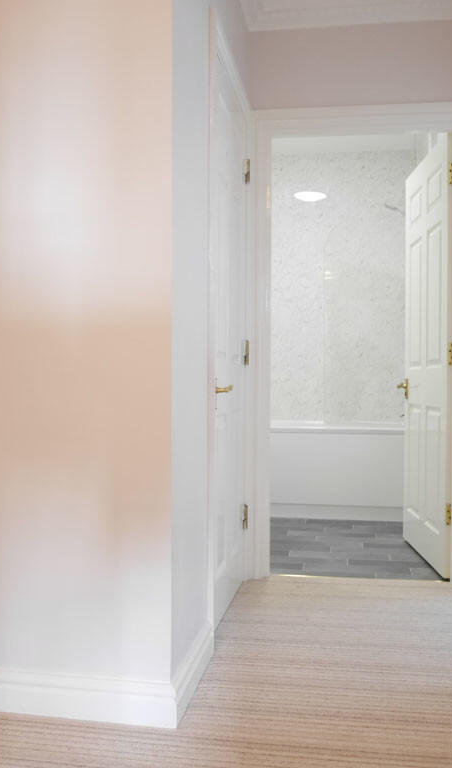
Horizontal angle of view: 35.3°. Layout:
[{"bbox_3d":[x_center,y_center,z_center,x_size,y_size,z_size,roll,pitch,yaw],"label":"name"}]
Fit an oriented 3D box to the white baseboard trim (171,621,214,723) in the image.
[{"bbox_3d":[-0.091,0.840,2.107,0.020,0.104,0.530,0,0,9],"label":"white baseboard trim"}]

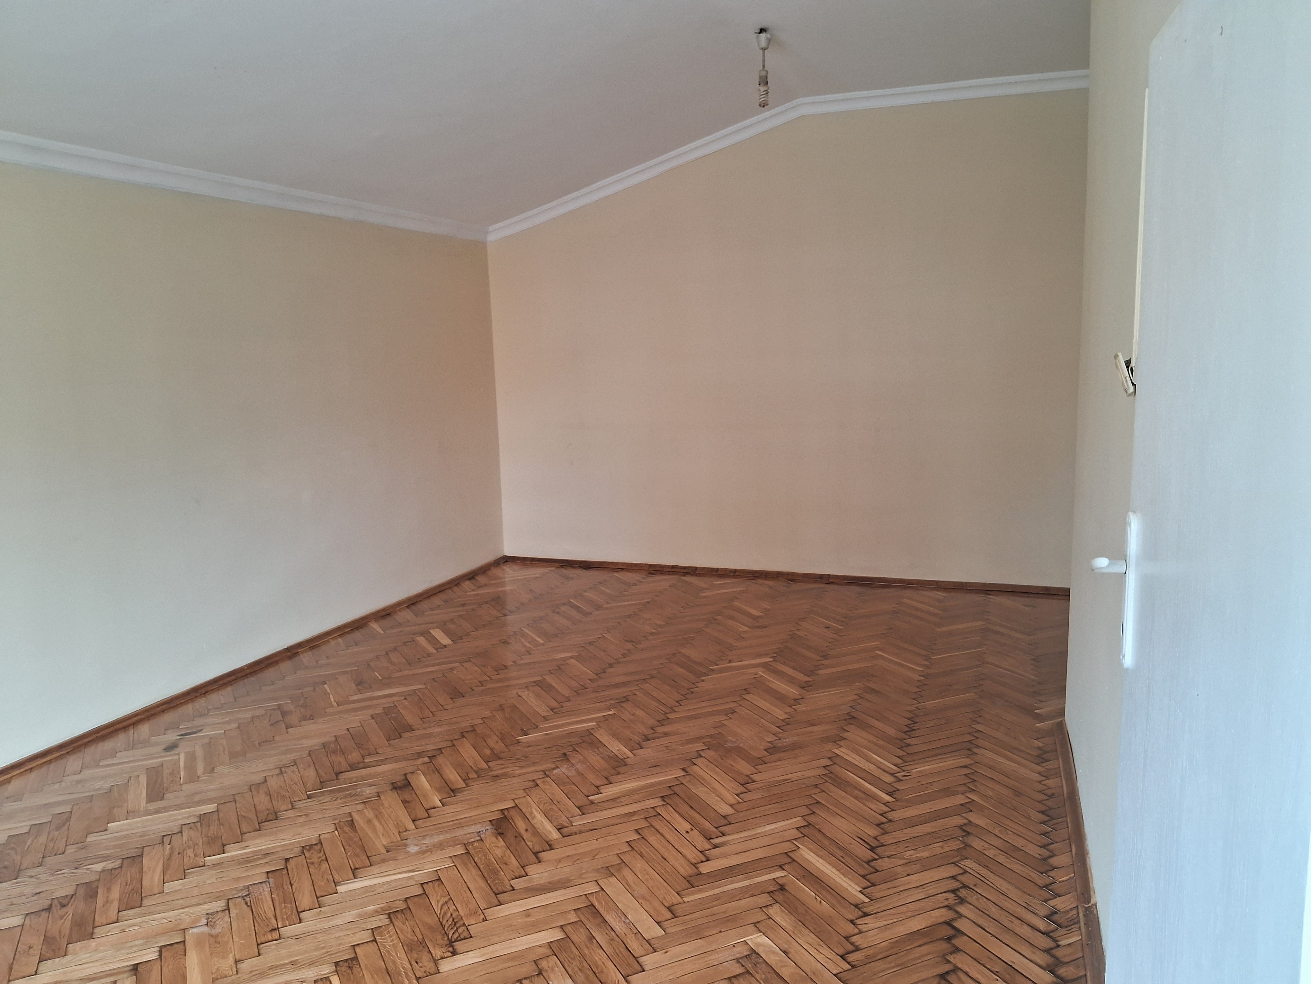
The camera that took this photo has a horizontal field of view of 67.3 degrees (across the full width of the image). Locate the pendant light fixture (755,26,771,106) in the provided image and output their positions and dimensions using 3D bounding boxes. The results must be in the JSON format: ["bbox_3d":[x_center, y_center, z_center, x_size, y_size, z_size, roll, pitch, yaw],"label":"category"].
[{"bbox_3d":[0.441,-1.733,4.035,0.065,0.307,0.065,2,9,19],"label":"pendant light fixture"}]

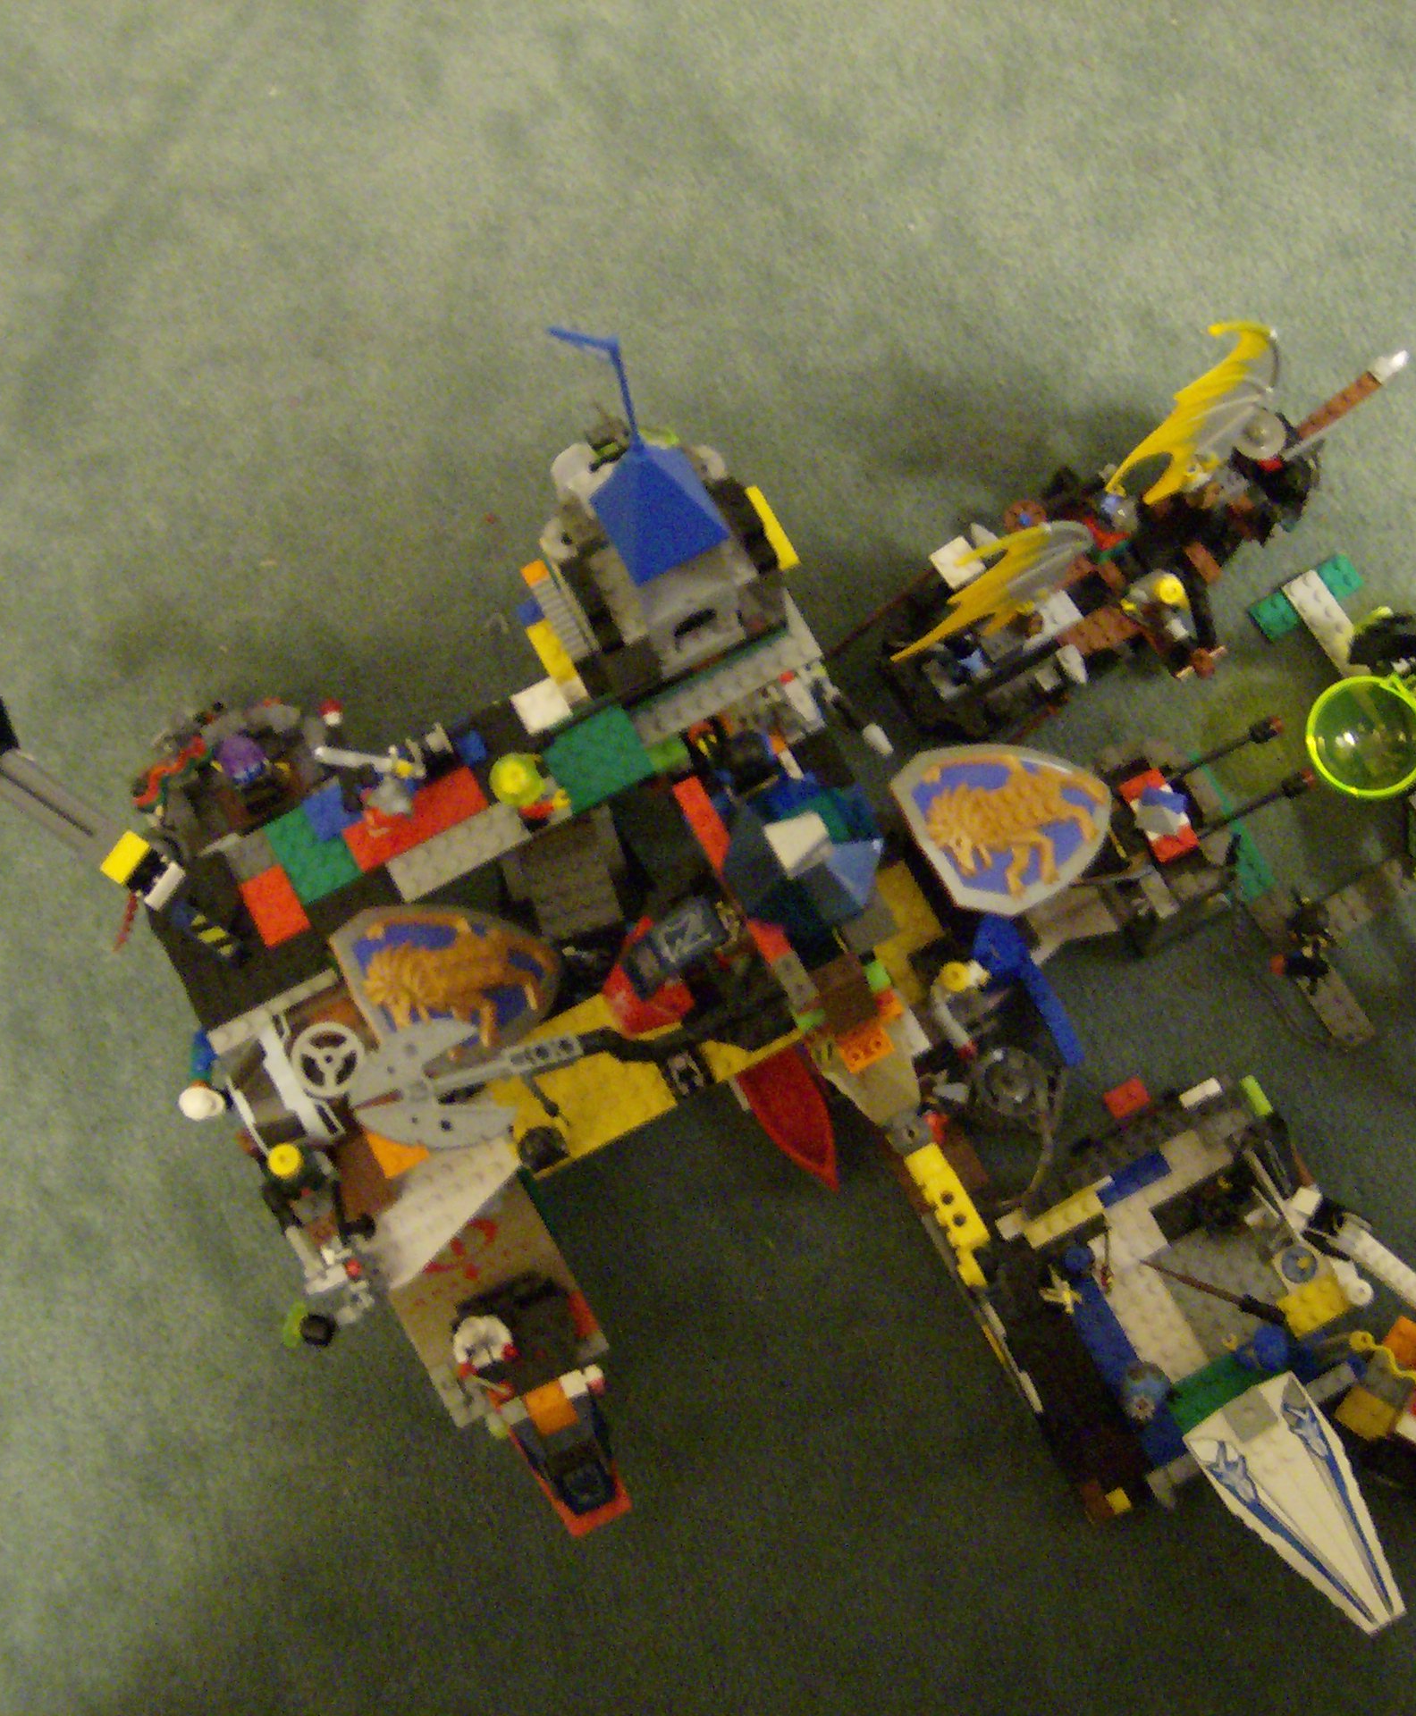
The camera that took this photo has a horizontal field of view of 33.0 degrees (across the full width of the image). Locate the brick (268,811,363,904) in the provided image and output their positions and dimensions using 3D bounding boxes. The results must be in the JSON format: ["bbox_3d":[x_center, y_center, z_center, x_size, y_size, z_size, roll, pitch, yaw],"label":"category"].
[{"bbox_3d":[-0.143,-0.002,0.868,0.025,0.011,0.032,-29,84,-3],"label":"brick"}]

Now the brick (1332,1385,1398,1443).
[{"bbox_3d":[0.242,0.205,0.882,0.017,0.009,0.015,37,85,4],"label":"brick"}]

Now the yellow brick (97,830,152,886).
[{"bbox_3d":[-0.208,0.000,0.853,0.010,0.009,0.016,35,85,4],"label":"yellow brick"}]

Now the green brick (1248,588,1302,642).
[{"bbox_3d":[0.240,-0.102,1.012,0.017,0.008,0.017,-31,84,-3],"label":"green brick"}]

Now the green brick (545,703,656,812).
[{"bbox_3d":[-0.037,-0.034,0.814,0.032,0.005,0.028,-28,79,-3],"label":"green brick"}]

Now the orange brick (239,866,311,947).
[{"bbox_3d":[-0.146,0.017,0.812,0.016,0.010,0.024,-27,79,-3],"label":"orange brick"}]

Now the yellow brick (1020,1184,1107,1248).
[{"bbox_3d":[0.142,0.143,0.949,0.032,0.011,0.009,-29,84,-2],"label":"yellow brick"}]

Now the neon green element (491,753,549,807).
[{"bbox_3d":[-0.061,-0.026,0.780,0.018,0.017,0.018,0,79,2],"label":"neon green element"}]

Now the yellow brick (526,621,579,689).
[{"bbox_3d":[-0.054,-0.071,0.834,0.008,0.011,0.025,-28,79,-3],"label":"yellow brick"}]

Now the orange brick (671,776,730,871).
[{"bbox_3d":[0.000,-0.011,0.800,0.008,0.011,0.032,-28,79,-3],"label":"orange brick"}]

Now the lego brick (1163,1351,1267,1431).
[{"bbox_3d":[0.203,0.213,0.952,0.042,0.009,0.022,-29,84,-2],"label":"lego brick"}]

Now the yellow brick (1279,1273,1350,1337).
[{"bbox_3d":[0.235,0.173,0.929,0.024,0.011,0.016,-30,79,-4],"label":"yellow brick"}]

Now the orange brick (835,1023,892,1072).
[{"bbox_3d":[0.051,0.061,0.788,0.016,0.009,0.015,-29,84,-2],"label":"orange brick"}]

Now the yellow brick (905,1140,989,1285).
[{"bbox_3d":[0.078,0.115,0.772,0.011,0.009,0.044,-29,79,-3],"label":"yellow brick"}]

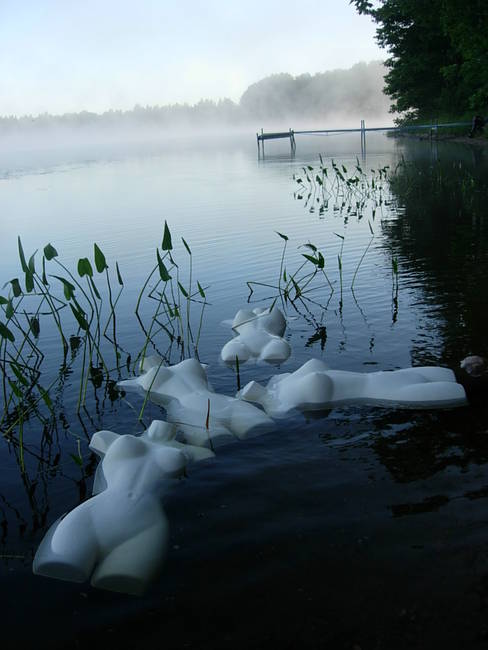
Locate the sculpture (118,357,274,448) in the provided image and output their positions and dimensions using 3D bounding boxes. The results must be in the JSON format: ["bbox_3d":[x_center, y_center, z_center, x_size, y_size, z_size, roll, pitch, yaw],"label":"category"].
[{"bbox_3d":[-0.213,0.290,2.809,0.440,0.240,0.860,-9,22,-28],"label":"sculpture"}]

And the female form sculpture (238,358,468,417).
[{"bbox_3d":[0.416,0.260,2.821,0.860,0.240,0.440,-1,19,-4],"label":"female form sculpture"}]

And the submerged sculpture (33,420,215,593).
[{"bbox_3d":[-0.340,0.519,2.213,0.440,0.240,0.860,6,23,5],"label":"submerged sculpture"}]

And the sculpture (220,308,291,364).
[{"bbox_3d":[0.073,0.057,3.603,0.440,0.240,0.860,-3,16,4],"label":"sculpture"}]

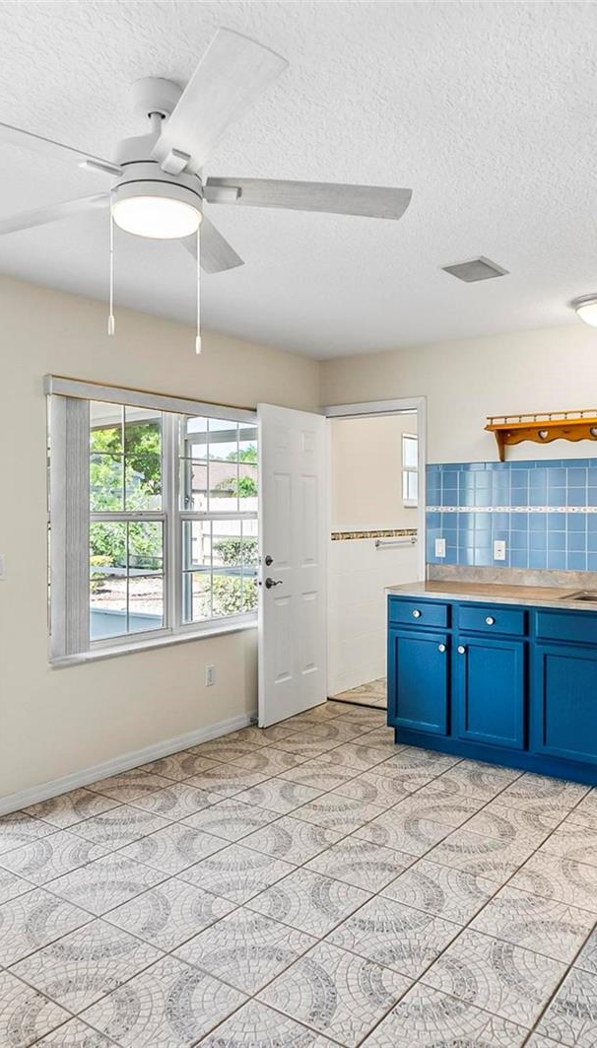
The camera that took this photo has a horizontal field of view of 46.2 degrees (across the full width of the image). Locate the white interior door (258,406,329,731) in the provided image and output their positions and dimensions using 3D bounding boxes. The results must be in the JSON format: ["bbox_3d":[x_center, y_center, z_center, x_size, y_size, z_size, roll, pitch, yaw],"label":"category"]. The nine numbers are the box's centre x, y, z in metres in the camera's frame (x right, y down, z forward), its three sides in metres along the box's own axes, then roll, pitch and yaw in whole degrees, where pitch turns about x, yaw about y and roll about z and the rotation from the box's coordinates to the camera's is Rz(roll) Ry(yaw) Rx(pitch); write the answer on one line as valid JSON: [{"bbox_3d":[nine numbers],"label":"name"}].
[{"bbox_3d":[-0.021,0.268,4.769,0.045,2.059,0.787,0,0,33],"label":"white interior door"}]

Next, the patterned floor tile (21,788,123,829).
[{"bbox_3d":[-1.045,1.322,3.267,0.328,0.010,0.335,0,1,37],"label":"patterned floor tile"}]

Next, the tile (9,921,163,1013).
[{"bbox_3d":[-0.637,1.332,2.121,0.333,0.010,0.333,1,1,37],"label":"tile"}]

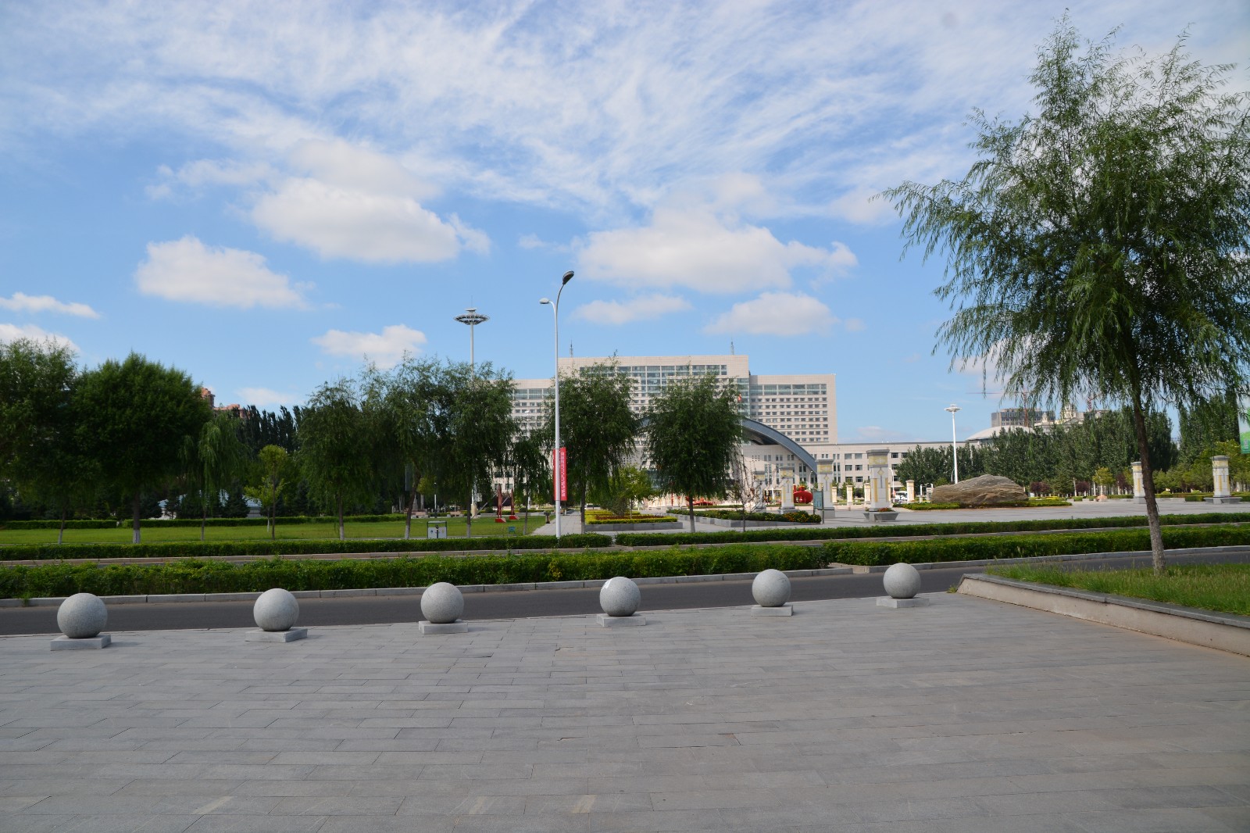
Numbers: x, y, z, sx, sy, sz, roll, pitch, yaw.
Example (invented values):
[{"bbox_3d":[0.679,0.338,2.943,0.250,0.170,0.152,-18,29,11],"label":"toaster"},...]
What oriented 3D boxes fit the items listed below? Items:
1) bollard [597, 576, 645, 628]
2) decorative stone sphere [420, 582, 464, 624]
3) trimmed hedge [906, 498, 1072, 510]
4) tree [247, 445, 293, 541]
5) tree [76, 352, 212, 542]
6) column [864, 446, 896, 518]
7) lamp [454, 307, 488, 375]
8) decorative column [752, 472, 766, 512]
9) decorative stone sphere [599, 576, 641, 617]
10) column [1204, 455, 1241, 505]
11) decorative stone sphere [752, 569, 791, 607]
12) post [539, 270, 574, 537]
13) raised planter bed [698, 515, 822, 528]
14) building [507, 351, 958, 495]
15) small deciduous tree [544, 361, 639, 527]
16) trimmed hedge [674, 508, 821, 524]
[{"bbox_3d":[-0.054,2.304,11.741,0.530,0.580,0.530,0,-5,-9],"label":"bollard"},{"bbox_3d":[-2.212,2.285,11.382,0.510,0.490,0.510,-1,-5,0],"label":"decorative stone sphere"},{"bbox_3d":[34.818,8.638,91.596,15.500,0.650,9.000,-2,-5,6],"label":"trimmed hedge"},{"bbox_3d":[-14.223,3.157,37.496,1.837,4.136,1.837,0,-6,-11],"label":"tree"},{"bbox_3d":[-18.475,1.284,35.961,5.209,7.594,5.209,0,-6,-11],"label":"tree"},{"bbox_3d":[14.349,3.904,52.829,1.120,4.040,1.120,-1,-5,1],"label":"column"},{"bbox_3d":[-15.873,-0.574,98.587,3.660,22.100,3.660,-1,-5,0],"label":"lamp"},{"bbox_3d":[15.244,8.611,106.000,1.450,4.900,1.450,0,-5,-3],"label":"decorative column"},{"bbox_3d":[-0.055,2.274,11.743,0.510,0.490,0.510,-1,-5,0],"label":"decorative stone sphere"},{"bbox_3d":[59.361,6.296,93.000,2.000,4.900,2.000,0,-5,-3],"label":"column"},{"bbox_3d":[1.956,2.308,12.489,0.510,0.490,0.510,-1,-5,0],"label":"decorative stone sphere"},{"bbox_3d":[-2.616,-0.399,36.120,0.500,10.789,3.000,1,-6,-18],"label":"post"},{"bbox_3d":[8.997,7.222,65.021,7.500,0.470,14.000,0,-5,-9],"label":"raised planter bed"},{"bbox_3d":[19.346,0.139,406.535,200.000,73.000,140.000,-1,-5,1],"label":"building"},{"bbox_3d":[-1.636,1.349,42.399,4.290,7.900,4.290,-1,-5,0],"label":"small deciduous tree"},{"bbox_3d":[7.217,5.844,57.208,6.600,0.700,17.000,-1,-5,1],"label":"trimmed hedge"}]

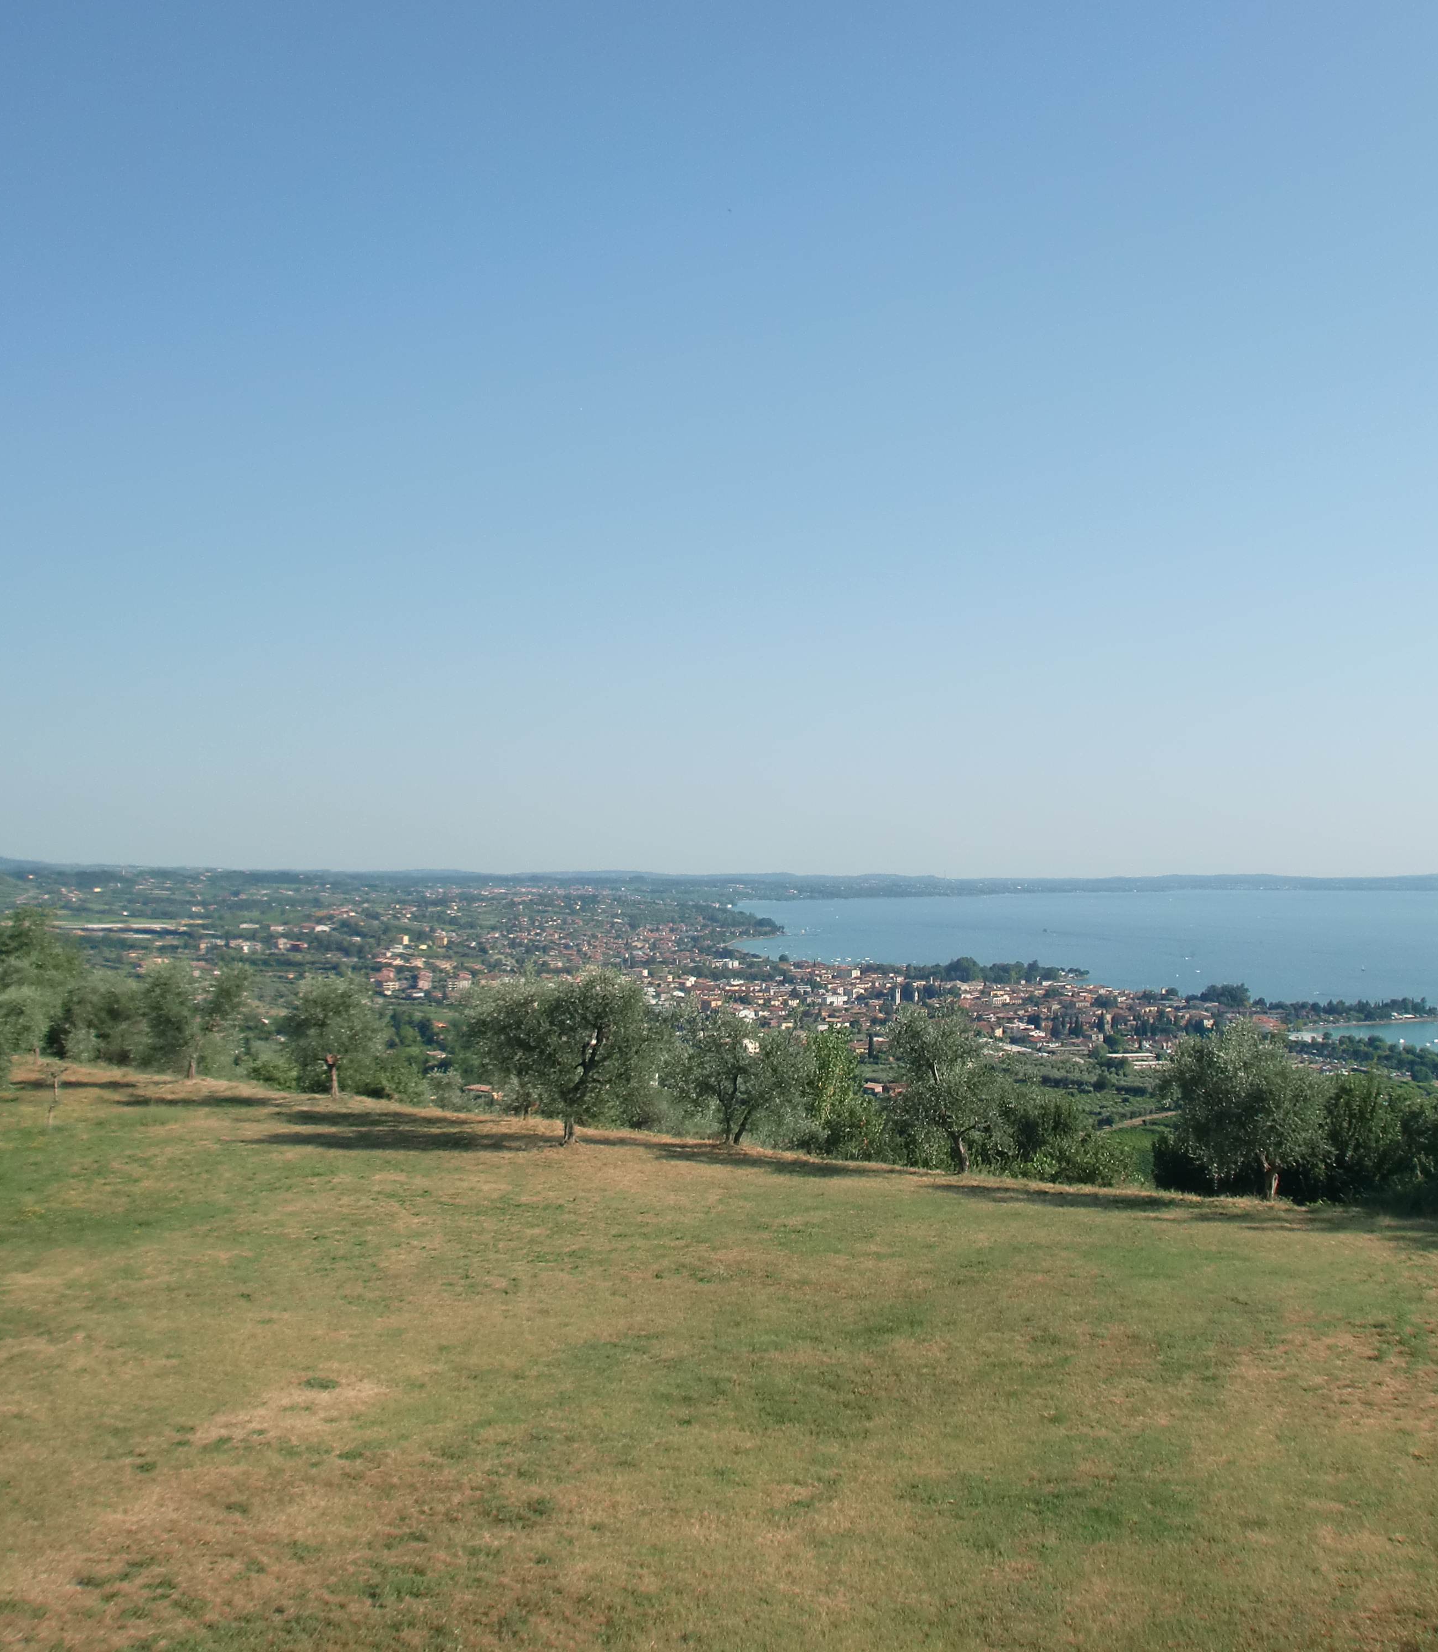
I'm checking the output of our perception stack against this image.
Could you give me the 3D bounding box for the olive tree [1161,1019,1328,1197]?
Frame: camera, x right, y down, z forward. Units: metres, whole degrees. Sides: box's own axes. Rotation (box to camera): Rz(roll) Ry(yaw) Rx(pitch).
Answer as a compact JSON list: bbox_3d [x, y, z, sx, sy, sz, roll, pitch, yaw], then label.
[{"bbox_3d":[11.188,6.074,35.500,3.580,3.840,3.510,0,-2,0],"label":"olive tree"}]

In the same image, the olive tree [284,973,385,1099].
[{"bbox_3d":[-11.209,6.091,48.000,2.900,3.540,3.040,0,-2,0],"label":"olive tree"}]

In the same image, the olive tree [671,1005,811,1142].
[{"bbox_3d":[0.520,6.054,40.000,3.410,3.330,3.340,0,-2,0],"label":"olive tree"}]

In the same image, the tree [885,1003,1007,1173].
[{"bbox_3d":[5.080,5.869,37.000,2.730,3.770,3.010,0,-2,0],"label":"tree"}]

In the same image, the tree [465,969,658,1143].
[{"bbox_3d":[-3.807,5.575,40.000,4.660,4.200,4.660,0,-2,0],"label":"tree"}]

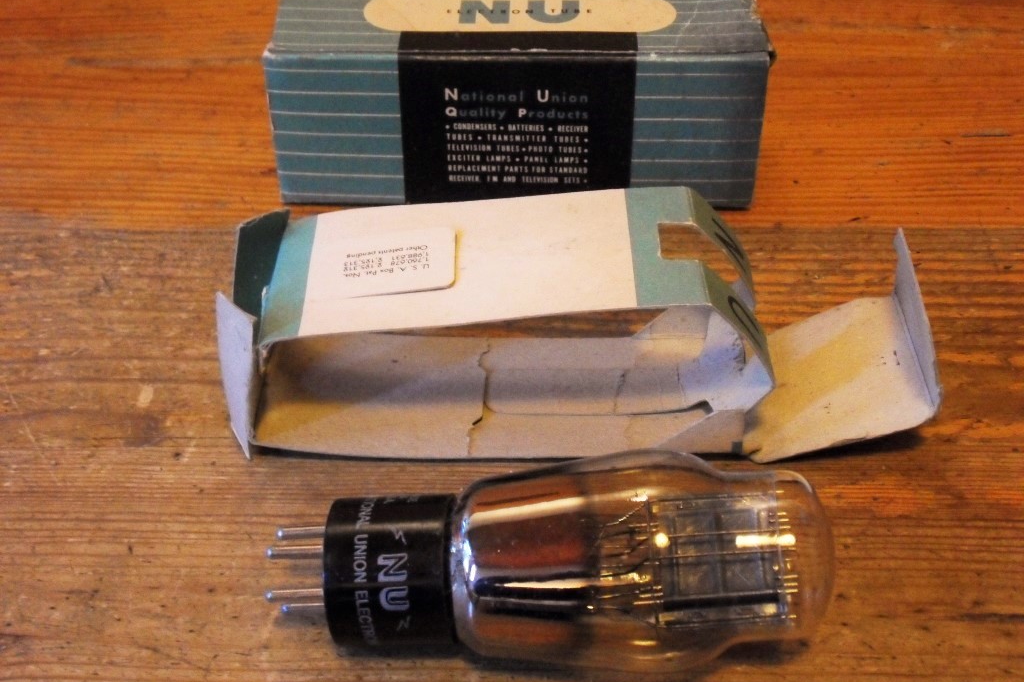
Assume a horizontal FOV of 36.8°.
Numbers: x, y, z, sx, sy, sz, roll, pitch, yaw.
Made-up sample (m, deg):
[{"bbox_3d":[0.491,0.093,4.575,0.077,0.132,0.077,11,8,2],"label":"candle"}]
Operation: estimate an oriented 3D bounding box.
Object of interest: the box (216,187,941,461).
[{"bbox_3d":[0.020,-0.010,0.428,0.199,0.053,0.072,1,39,1],"label":"box"}]

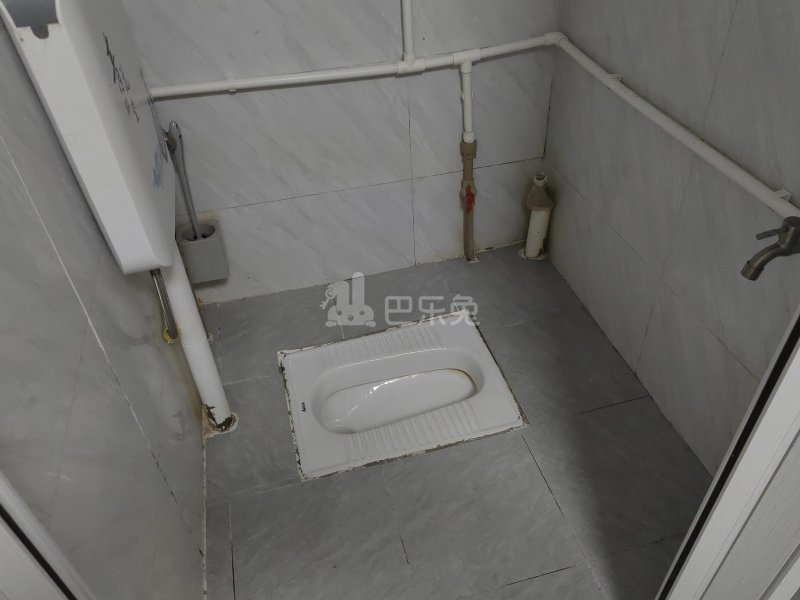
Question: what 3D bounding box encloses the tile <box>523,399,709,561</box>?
[{"bbox_3d":[0.432,0.334,1.214,0.307,0.010,0.299,-11,41,-9],"label":"tile"}]

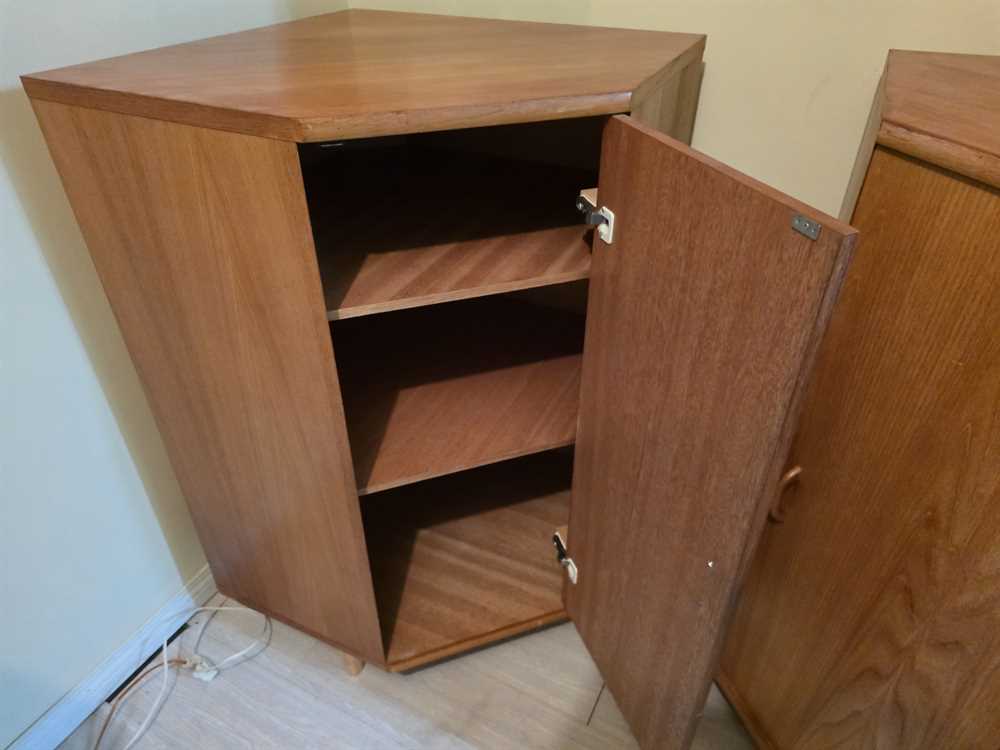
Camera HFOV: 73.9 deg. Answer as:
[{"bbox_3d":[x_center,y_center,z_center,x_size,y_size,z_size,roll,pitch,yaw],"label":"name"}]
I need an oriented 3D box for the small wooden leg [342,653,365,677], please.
[{"bbox_3d":[-0.295,0.580,1.342,0.037,0.060,0.037,16,38,20],"label":"small wooden leg"}]

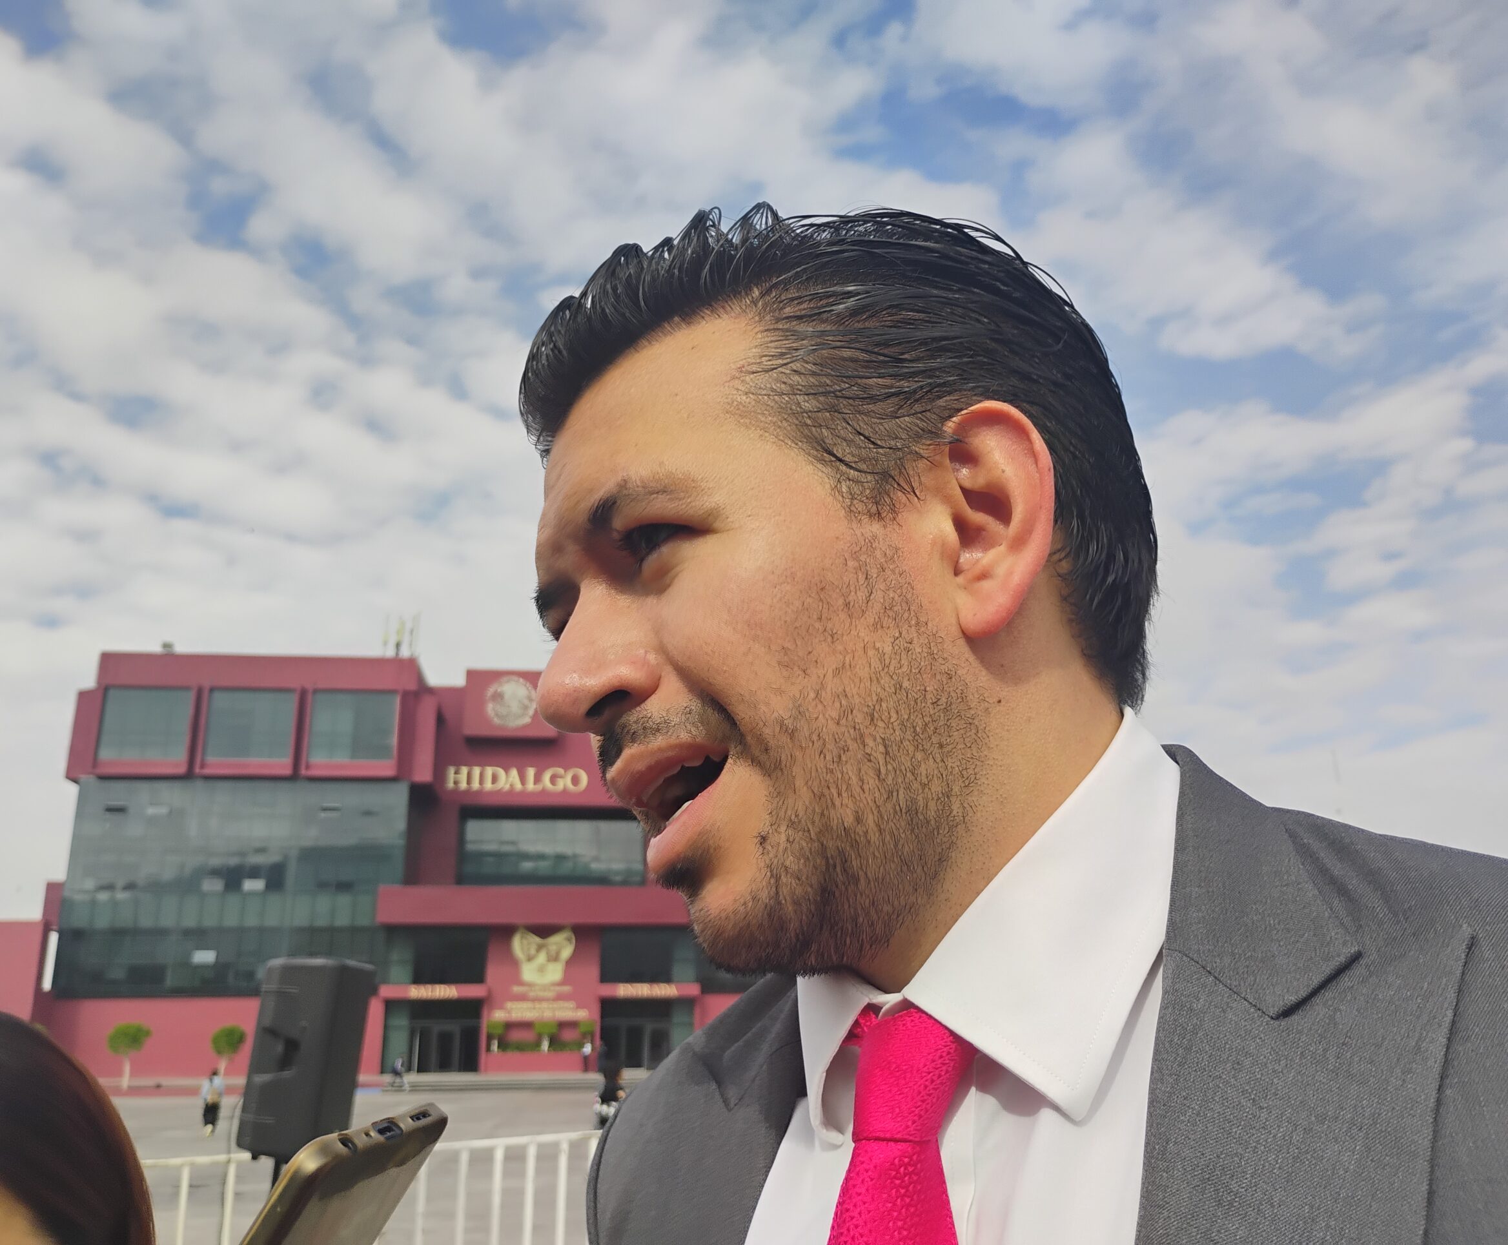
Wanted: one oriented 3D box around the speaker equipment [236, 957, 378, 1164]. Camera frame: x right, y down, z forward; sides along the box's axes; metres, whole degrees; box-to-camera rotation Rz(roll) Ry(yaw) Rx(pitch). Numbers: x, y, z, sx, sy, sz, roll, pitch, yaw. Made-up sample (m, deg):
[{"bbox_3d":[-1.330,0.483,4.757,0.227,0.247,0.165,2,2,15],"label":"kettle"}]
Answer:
[{"bbox_3d":[-1.645,1.575,4.870,0.330,0.660,0.390,2,-17,7],"label":"speaker equipment"}]

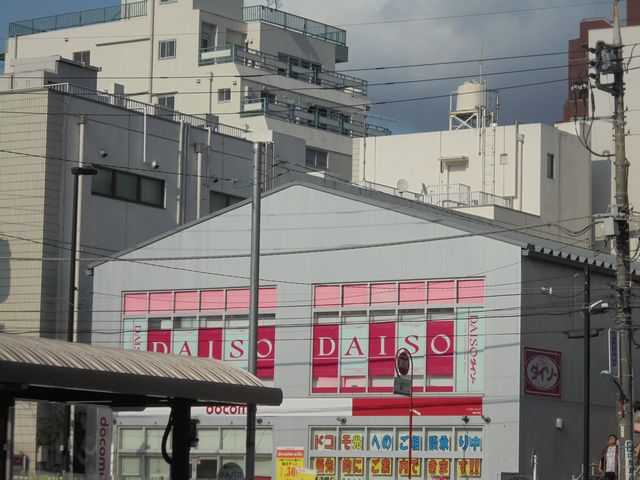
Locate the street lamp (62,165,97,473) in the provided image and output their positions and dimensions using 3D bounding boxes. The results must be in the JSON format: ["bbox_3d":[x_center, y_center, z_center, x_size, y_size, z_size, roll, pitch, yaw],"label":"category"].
[{"bbox_3d":[-5.668,2.252,53.033,0.630,8.000,0.320,0,-7,10],"label":"street lamp"}]

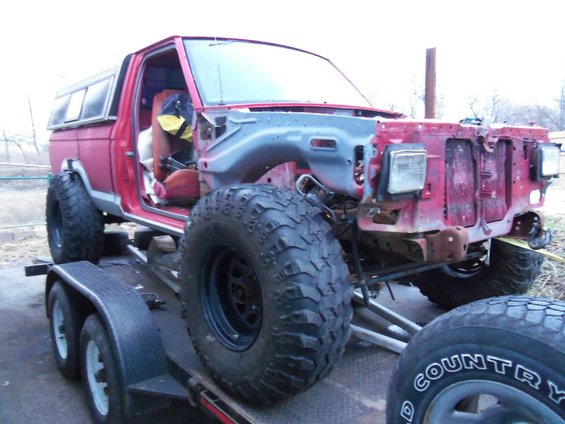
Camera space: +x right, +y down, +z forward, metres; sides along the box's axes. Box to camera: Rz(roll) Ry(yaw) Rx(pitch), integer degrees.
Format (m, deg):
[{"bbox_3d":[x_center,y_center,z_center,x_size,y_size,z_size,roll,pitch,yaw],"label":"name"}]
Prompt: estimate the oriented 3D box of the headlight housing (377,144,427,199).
[{"bbox_3d":[0.403,-0.138,1.600,0.215,0.178,0.105,-7,10,-38],"label":"headlight housing"}]

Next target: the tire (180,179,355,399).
[{"bbox_3d":[-0.114,0.337,1.919,0.302,0.870,0.870,-2,7,-41],"label":"tire"}]

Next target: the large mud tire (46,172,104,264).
[{"bbox_3d":[-1.890,0.074,4.155,0.302,0.870,0.870,-7,10,-38],"label":"large mud tire"}]

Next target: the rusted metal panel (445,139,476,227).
[{"bbox_3d":[0.753,-0.125,1.934,0.240,0.370,0.040,-7,10,-38],"label":"rusted metal panel"}]

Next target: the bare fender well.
[{"bbox_3d":[0.031,-0.259,2.043,0.300,0.400,1.040,-7,10,-38],"label":"bare fender well"}]

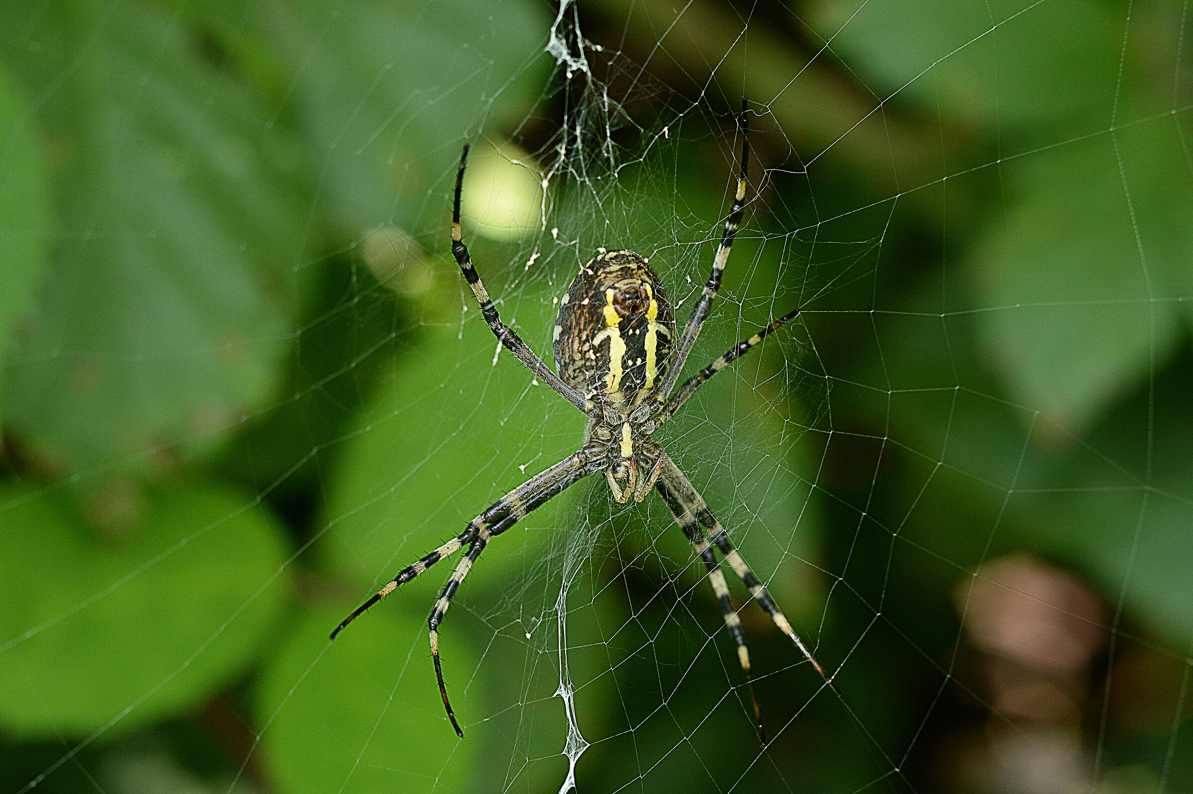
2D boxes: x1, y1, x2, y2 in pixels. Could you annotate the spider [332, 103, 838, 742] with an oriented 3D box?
[{"bbox_3d":[-0.002,0.002,0.250,0.036,0.046,0.013,-3,0,0],"label":"spider"}]

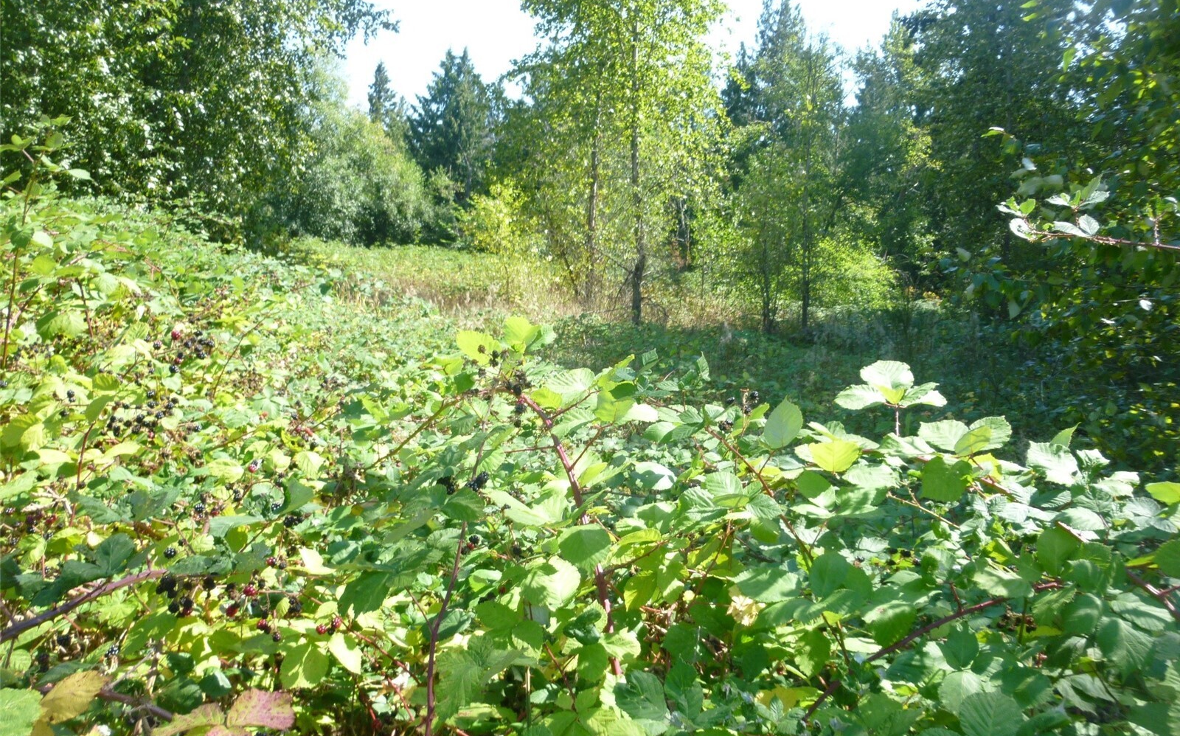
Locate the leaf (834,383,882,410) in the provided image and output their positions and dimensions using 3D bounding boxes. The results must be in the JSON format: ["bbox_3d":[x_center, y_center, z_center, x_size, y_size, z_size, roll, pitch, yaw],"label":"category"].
[{"bbox_3d":[0.394,0.042,1.250,0.074,0.018,0.058,2,41,2],"label":"leaf"}]

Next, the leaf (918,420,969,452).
[{"bbox_3d":[0.540,0.104,1.300,0.068,0.016,0.074,-24,51,-22],"label":"leaf"}]

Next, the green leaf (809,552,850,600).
[{"bbox_3d":[0.329,0.286,1.170,0.054,0.067,0.013,19,-27,10],"label":"green leaf"}]

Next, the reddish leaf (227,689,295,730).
[{"bbox_3d":[-0.395,0.408,1.021,0.083,0.020,0.060,-4,31,-7],"label":"reddish leaf"}]

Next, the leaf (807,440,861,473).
[{"bbox_3d":[0.372,0.135,1.300,0.075,0.020,0.072,7,48,6],"label":"leaf"}]

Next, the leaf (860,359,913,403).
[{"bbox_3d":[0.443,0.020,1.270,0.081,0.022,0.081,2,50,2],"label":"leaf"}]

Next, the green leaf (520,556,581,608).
[{"bbox_3d":[-0.053,0.284,1.131,0.081,0.018,0.078,-16,50,-14],"label":"green leaf"}]

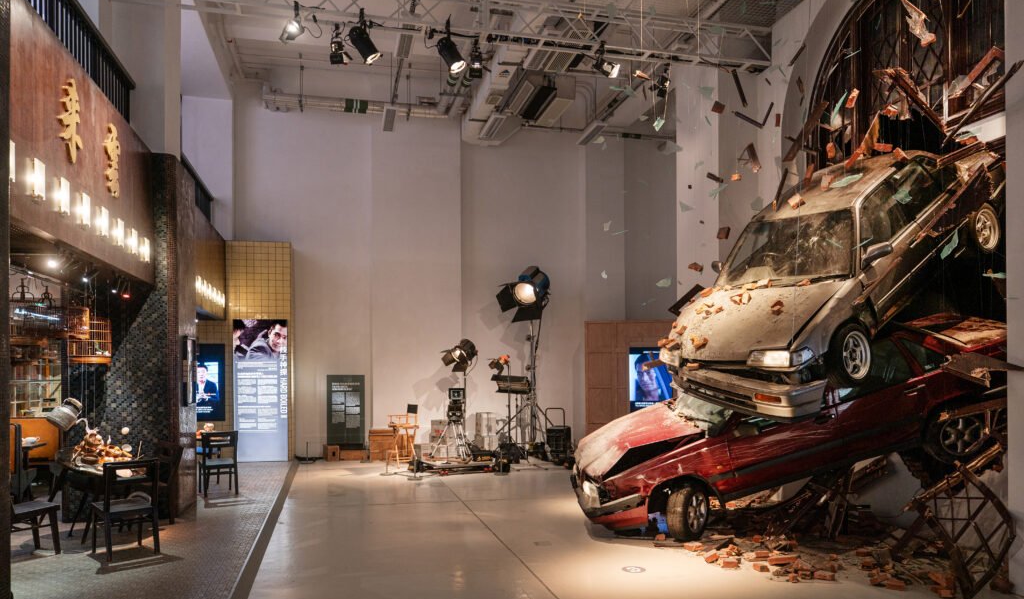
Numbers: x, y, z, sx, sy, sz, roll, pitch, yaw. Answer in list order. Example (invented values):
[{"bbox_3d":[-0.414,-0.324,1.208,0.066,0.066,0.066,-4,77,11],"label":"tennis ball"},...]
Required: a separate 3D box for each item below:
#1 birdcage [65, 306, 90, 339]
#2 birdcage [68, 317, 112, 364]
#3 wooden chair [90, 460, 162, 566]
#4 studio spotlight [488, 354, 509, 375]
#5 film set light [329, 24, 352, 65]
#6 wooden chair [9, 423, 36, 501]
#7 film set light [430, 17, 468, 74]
[{"bbox_3d":[-4.256,0.230,6.950,0.250,0.340,0.250,1,-3,-23],"label":"birdcage"},{"bbox_3d":[-4.267,0.415,7.200,0.350,0.470,0.350,1,-3,-23],"label":"birdcage"},{"bbox_3d":[-3.349,1.804,6.170,0.450,0.820,0.430,-4,-5,44],"label":"wooden chair"},{"bbox_3d":[-0.238,1.197,13.000,0.340,0.280,0.280,-35,14,-27],"label":"studio spotlight"},{"bbox_3d":[-1.977,-2.911,8.150,0.220,0.380,0.240,-1,32,12],"label":"film set light"},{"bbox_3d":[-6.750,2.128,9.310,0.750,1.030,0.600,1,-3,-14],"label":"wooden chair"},{"bbox_3d":[-0.713,-2.935,8.250,0.250,0.540,0.230,-31,-4,2],"label":"film set light"}]

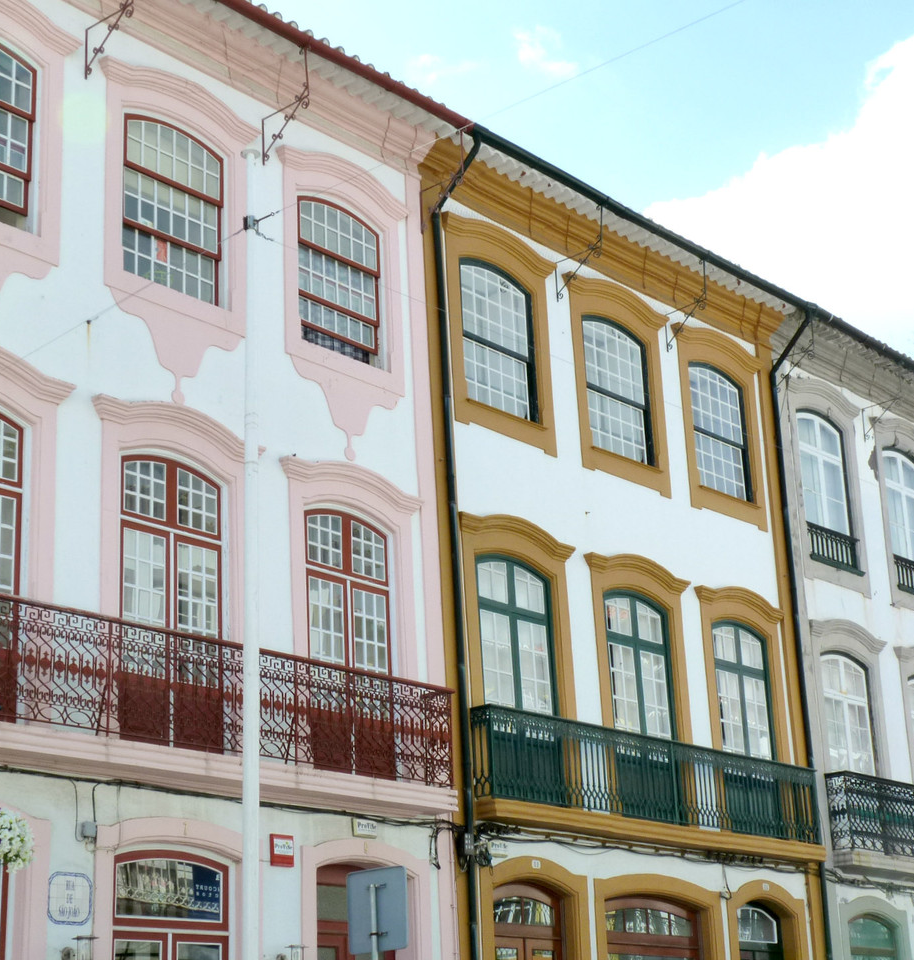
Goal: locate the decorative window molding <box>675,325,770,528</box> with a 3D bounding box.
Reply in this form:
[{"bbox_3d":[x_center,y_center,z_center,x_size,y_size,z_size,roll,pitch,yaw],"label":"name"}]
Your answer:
[{"bbox_3d":[3.514,-0.683,23.766,0.200,2.592,2.172,-19,-26,38],"label":"decorative window molding"}]

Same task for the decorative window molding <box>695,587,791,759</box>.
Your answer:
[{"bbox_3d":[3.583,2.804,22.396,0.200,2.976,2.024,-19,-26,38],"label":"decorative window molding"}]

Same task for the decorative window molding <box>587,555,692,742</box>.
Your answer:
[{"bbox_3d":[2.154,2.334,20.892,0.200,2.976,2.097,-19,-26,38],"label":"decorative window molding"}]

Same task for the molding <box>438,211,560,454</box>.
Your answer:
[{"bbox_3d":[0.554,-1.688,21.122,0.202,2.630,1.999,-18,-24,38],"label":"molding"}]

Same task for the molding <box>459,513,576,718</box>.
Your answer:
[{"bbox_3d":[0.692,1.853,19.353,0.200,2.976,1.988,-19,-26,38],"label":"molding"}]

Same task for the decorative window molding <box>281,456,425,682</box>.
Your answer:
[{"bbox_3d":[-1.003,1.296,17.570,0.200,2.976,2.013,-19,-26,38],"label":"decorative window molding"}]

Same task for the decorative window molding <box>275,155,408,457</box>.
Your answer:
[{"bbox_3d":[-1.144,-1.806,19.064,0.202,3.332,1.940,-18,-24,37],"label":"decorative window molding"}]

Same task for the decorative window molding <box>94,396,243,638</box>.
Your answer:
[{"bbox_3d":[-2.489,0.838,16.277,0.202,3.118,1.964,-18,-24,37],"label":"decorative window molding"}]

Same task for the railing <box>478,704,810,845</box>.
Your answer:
[{"bbox_3d":[2.415,3.538,21.118,0.268,0.964,6.497,-18,-24,38],"label":"railing"}]

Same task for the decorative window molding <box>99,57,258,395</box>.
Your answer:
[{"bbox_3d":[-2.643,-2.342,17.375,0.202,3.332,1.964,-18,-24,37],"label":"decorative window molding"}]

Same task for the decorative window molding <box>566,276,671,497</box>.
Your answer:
[{"bbox_3d":[2.092,-1.188,22.786,0.202,2.630,2.047,-18,-24,38],"label":"decorative window molding"}]

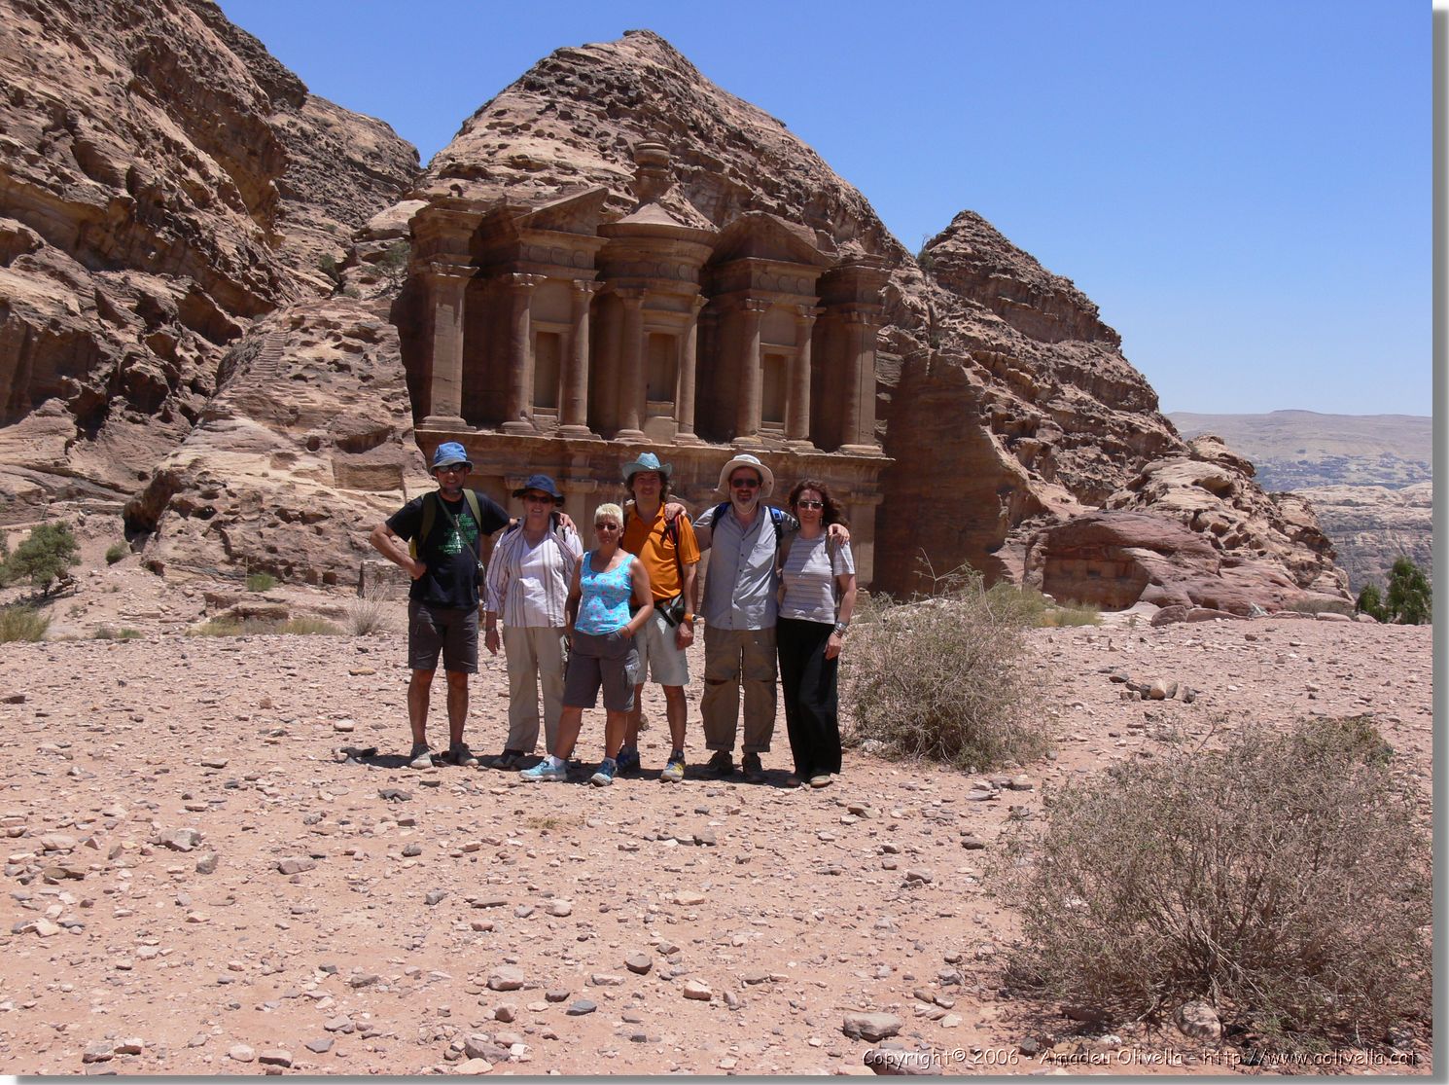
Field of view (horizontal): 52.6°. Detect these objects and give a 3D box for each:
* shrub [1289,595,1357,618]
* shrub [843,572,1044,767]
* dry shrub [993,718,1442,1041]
[{"bbox_3d":[14.670,1.600,36.000,1.650,0.580,1.300,1,-1,0],"label":"shrub"},{"bbox_3d":[1.420,0.780,9.500,1.320,1.160,1.250,1,-1,0],"label":"shrub"},{"bbox_3d":[1.540,0.965,4.580,1.380,0.840,1.300,1,-1,0],"label":"dry shrub"}]

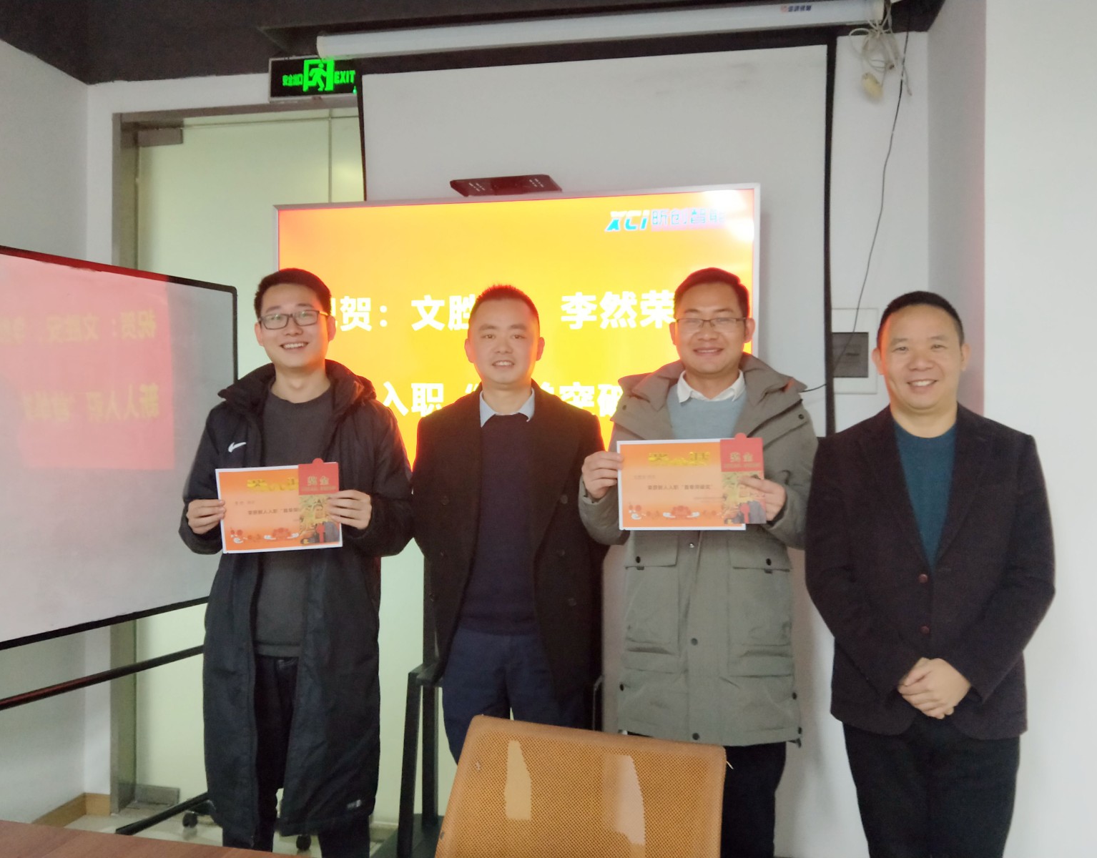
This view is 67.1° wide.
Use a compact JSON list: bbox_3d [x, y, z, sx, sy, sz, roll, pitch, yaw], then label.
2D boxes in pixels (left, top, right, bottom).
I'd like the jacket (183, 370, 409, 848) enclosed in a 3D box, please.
[{"bbox_3d":[-0.602,0.405,1.980,0.560,1.150,0.400,0,0,-8],"label":"jacket"}]

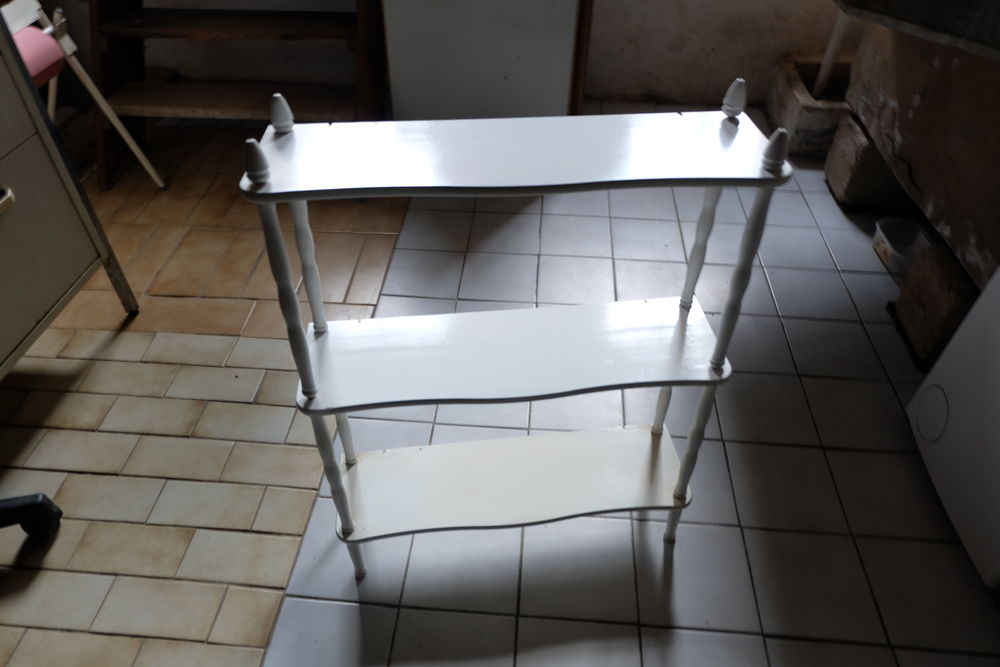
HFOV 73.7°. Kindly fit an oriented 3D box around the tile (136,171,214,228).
[{"bbox_3d":[-0.983,-0.412,2.043,0.147,0.010,0.294,2,44,1],"label":"tile"}]

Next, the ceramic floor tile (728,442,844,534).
[{"bbox_3d":[0.559,0.302,1.313,0.198,0.009,0.198,3,43,4],"label":"ceramic floor tile"}]

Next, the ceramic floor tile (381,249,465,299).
[{"bbox_3d":[-0.198,-0.158,1.779,0.197,0.010,0.197,3,44,3],"label":"ceramic floor tile"}]

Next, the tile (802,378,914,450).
[{"bbox_3d":[0.778,0.175,1.448,0.198,0.009,0.198,3,43,4],"label":"tile"}]

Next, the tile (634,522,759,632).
[{"bbox_3d":[0.342,0.429,1.183,0.199,0.010,0.195,3,44,3],"label":"tile"}]

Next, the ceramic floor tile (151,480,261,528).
[{"bbox_3d":[-0.560,0.332,1.282,0.199,0.009,0.096,3,43,4],"label":"ceramic floor tile"}]

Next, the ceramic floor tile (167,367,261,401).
[{"bbox_3d":[-0.641,0.117,1.510,0.199,0.009,0.100,3,43,4],"label":"ceramic floor tile"}]

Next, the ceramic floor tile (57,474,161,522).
[{"bbox_3d":[-0.755,0.317,1.280,0.197,0.010,0.097,3,44,3],"label":"ceramic floor tile"}]

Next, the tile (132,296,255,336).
[{"bbox_3d":[-0.772,-0.043,1.681,0.281,0.009,0.130,3,43,4],"label":"tile"}]

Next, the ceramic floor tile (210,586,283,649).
[{"bbox_3d":[-0.426,0.480,1.127,0.095,0.010,0.093,3,44,3],"label":"ceramic floor tile"}]

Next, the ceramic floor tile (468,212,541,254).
[{"bbox_3d":[0.017,-0.285,1.912,0.197,0.010,0.197,3,44,3],"label":"ceramic floor tile"}]

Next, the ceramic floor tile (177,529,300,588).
[{"bbox_3d":[-0.464,0.402,1.192,0.197,0.010,0.097,3,44,3],"label":"ceramic floor tile"}]

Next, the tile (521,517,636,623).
[{"bbox_3d":[0.140,0.419,1.193,0.202,0.010,0.192,3,44,3],"label":"tile"}]

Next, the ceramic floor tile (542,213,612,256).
[{"bbox_3d":[0.220,-0.278,1.929,0.200,0.010,0.201,3,44,3],"label":"ceramic floor tile"}]

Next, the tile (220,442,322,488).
[{"bbox_3d":[-0.448,0.265,1.336,0.197,0.010,0.097,3,44,3],"label":"tile"}]

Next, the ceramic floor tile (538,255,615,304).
[{"bbox_3d":[0.201,-0.136,1.757,0.197,0.010,0.197,3,44,3],"label":"ceramic floor tile"}]

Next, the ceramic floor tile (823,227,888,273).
[{"bbox_3d":[1.029,-0.227,1.875,0.198,0.009,0.198,3,43,4],"label":"ceramic floor tile"}]

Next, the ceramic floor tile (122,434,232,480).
[{"bbox_3d":[-0.653,0.258,1.361,0.199,0.010,0.091,3,44,3],"label":"ceramic floor tile"}]

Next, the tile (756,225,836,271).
[{"bbox_3d":[0.822,-0.241,1.880,0.199,0.009,0.199,3,44,3],"label":"tile"}]

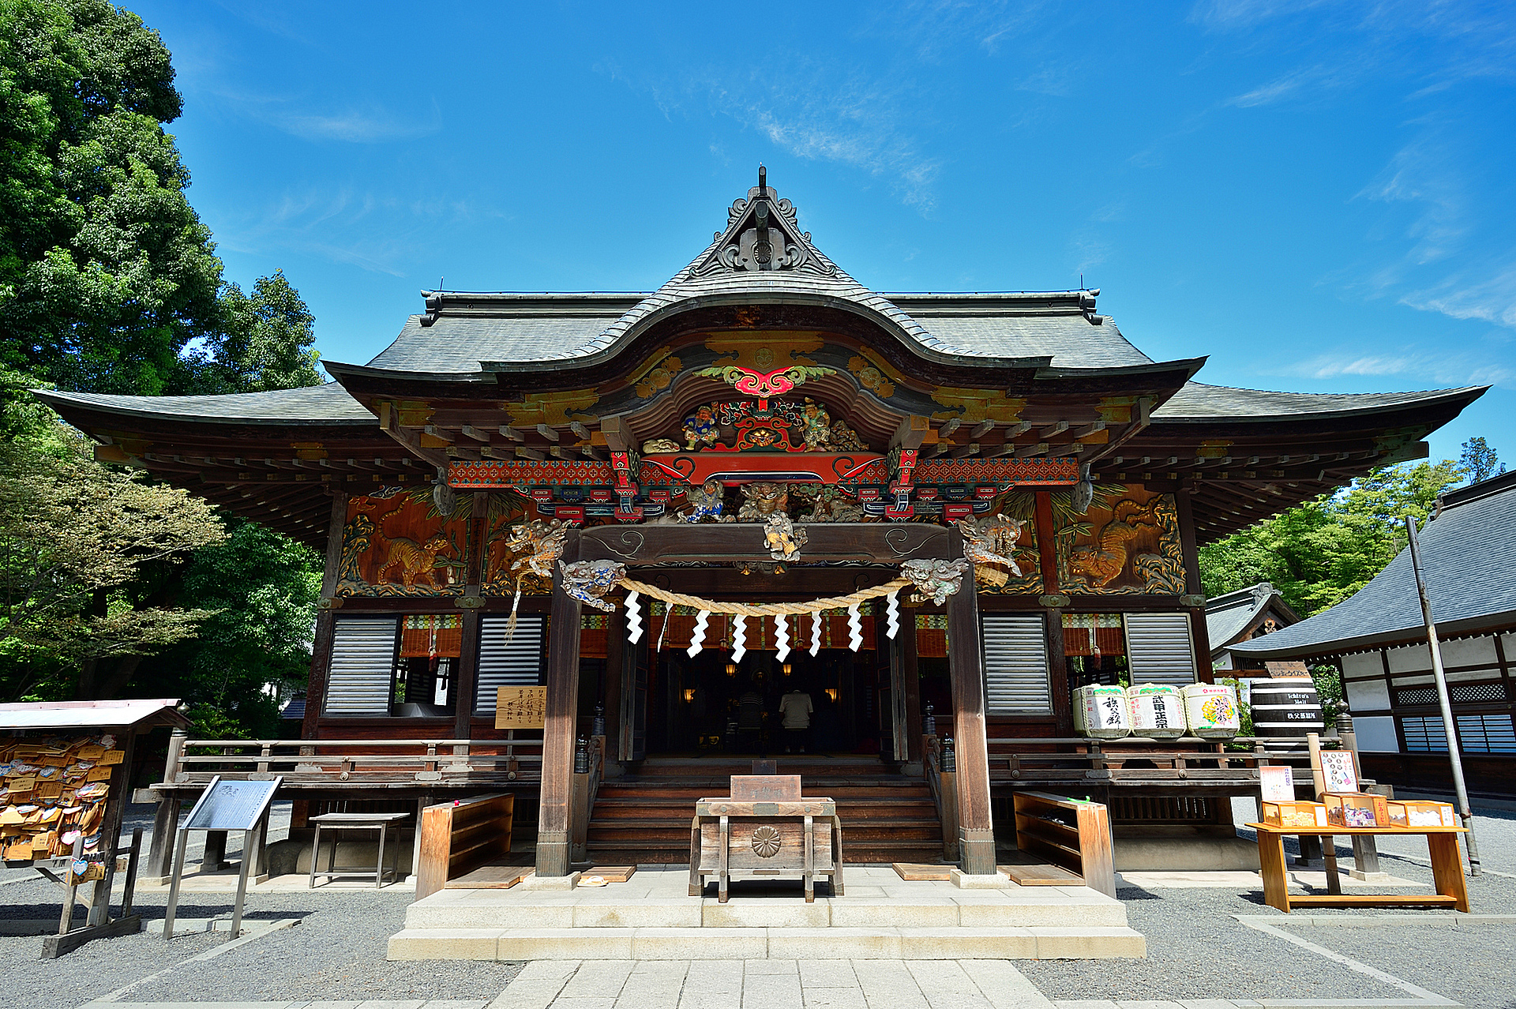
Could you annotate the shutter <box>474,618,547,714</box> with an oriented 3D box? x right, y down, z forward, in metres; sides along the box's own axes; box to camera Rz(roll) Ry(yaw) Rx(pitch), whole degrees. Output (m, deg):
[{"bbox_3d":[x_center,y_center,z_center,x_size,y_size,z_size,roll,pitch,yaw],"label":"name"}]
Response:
[{"bbox_3d":[-3.080,1.990,10.466,0.837,1.252,0.060,0,-14,0],"label":"shutter"}]

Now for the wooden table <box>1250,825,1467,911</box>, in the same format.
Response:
[{"bbox_3d":[5.427,3.269,7.603,1.782,0.680,0.460,0,-15,0],"label":"wooden table"}]

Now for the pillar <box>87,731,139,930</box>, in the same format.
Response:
[{"bbox_3d":[-4.941,2.445,6.473,0.105,1.447,0.105,1,-15,-5],"label":"pillar"}]

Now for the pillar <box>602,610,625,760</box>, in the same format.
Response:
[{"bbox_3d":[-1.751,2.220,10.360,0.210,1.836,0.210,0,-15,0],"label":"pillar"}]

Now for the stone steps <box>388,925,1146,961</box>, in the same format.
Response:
[{"bbox_3d":[0.070,3.294,6.332,5.538,0.150,0.320,0,-14,0],"label":"stone steps"}]

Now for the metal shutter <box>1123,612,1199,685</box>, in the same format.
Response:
[{"bbox_3d":[5.023,1.965,10.445,0.826,1.252,0.060,0,-14,0],"label":"metal shutter"}]

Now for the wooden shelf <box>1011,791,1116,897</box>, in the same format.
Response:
[{"bbox_3d":[2.835,3.194,7.889,0.246,0.837,1.600,1,-15,-3],"label":"wooden shelf"}]

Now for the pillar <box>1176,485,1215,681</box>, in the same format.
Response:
[{"bbox_3d":[5.534,1.448,10.573,0.230,3.414,0.230,0,-14,0],"label":"pillar"}]

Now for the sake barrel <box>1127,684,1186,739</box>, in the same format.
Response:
[{"bbox_3d":[4.561,2.368,9.625,0.600,0.575,0.600,-3,-15,10],"label":"sake barrel"}]

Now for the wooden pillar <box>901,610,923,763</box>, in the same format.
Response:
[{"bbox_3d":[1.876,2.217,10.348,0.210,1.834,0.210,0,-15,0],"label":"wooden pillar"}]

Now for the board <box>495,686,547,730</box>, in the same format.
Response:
[{"bbox_3d":[-2.600,2.272,9.409,0.632,0.468,0.040,0,-14,0],"label":"board"}]

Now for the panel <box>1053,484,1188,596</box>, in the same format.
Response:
[{"bbox_3d":[4.636,0.433,10.817,1.575,1.468,0.110,0,-15,0],"label":"panel"}]

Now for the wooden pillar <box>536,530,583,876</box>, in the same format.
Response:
[{"bbox_3d":[-1.794,1.759,7.796,0.262,3.070,0.262,0,-15,0],"label":"wooden pillar"}]

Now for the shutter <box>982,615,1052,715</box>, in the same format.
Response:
[{"bbox_3d":[3.212,1.971,10.450,0.808,1.252,0.060,0,-14,0],"label":"shutter"}]

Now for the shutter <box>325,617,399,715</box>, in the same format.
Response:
[{"bbox_3d":[-4.907,1.997,10.440,0.858,1.225,0.060,0,-15,0],"label":"shutter"}]

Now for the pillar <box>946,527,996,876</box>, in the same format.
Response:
[{"bbox_3d":[1.923,1.741,7.784,0.262,3.070,0.262,0,-15,0],"label":"pillar"}]

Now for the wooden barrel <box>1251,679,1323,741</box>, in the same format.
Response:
[{"bbox_3d":[6.237,2.506,9.923,0.720,0.850,0.720,0,-15,0],"label":"wooden barrel"}]

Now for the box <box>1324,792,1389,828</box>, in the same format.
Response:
[{"bbox_3d":[5.673,2.903,7.974,0.400,0.267,0.270,0,-15,0],"label":"box"}]

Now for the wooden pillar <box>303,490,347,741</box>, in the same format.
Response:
[{"bbox_3d":[-5.444,1.465,10.666,0.200,3.330,0.200,0,-15,0],"label":"wooden pillar"}]

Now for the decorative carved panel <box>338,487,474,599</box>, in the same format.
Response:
[{"bbox_3d":[-4.546,0.480,10.826,1.623,1.425,0.120,0,-14,0],"label":"decorative carved panel"}]

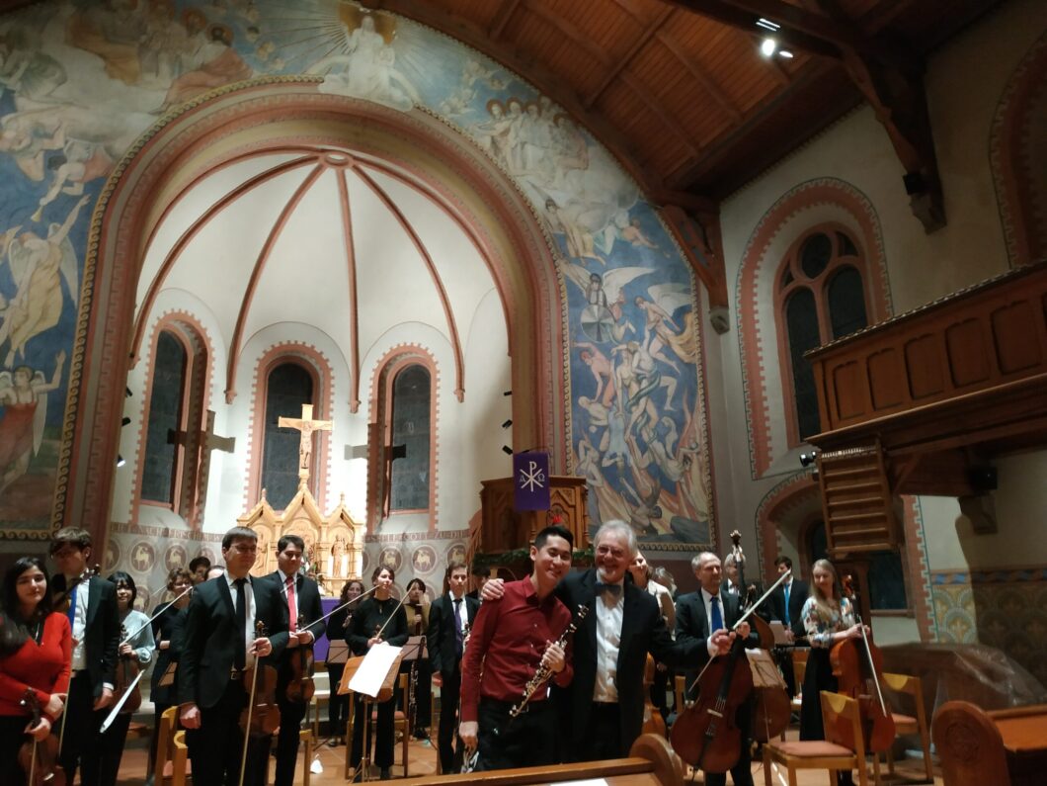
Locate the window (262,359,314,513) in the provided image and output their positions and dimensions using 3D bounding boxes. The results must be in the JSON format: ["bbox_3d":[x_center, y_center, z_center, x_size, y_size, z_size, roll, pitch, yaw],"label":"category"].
[{"bbox_3d":[-4.314,0.776,13.316,0.830,2.770,0.200,7,-17,-25],"label":"window"}]

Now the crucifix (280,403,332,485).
[{"bbox_3d":[-3.472,0.812,11.593,0.855,1.290,0.180,7,-17,-25],"label":"crucifix"}]

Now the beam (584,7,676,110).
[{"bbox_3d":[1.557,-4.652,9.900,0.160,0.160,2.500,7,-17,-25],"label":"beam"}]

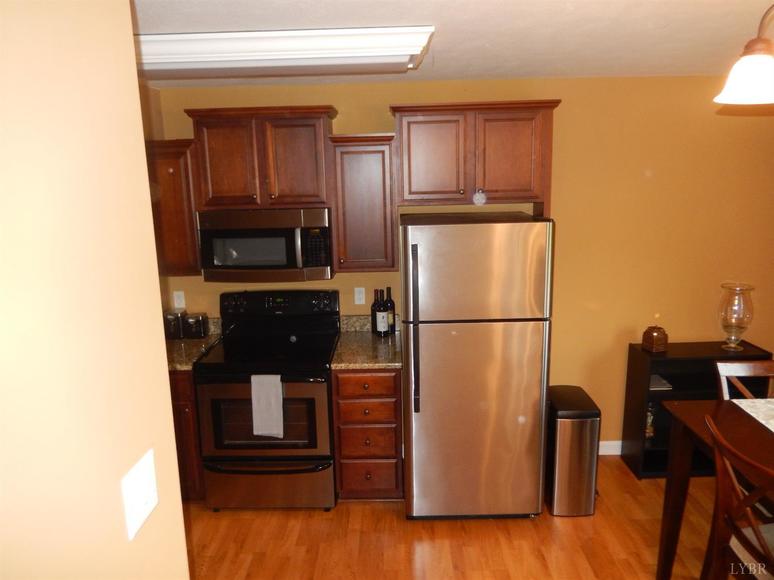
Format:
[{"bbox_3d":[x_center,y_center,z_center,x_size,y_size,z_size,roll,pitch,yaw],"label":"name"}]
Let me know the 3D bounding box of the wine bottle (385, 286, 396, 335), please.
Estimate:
[{"bbox_3d":[0.018,0.130,3.614,0.076,0.302,0.076,-1,12,1],"label":"wine bottle"}]

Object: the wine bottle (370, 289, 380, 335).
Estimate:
[{"bbox_3d":[-0.066,0.134,3.618,0.076,0.295,0.076,-1,12,1],"label":"wine bottle"}]

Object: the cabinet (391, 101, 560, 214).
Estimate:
[{"bbox_3d":[0.494,-0.779,3.272,0.935,0.572,0.345,-1,11,1],"label":"cabinet"}]

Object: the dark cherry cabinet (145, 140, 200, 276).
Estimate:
[{"bbox_3d":[-1.242,-0.489,3.365,0.349,0.786,0.340,-1,11,1],"label":"dark cherry cabinet"}]

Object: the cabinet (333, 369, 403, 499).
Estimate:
[{"bbox_3d":[-0.098,0.797,3.502,0.395,0.875,0.620,-1,12,1],"label":"cabinet"}]

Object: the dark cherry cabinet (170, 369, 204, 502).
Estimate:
[{"bbox_3d":[-1.220,0.821,3.488,0.347,0.876,0.625,-1,11,1],"label":"dark cherry cabinet"}]

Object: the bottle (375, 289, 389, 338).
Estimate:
[{"bbox_3d":[-0.026,0.145,3.557,0.076,0.298,0.076,-1,12,1],"label":"bottle"}]

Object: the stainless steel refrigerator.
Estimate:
[{"bbox_3d":[0.490,0.411,3.320,0.757,1.685,0.710,-1,12,1],"label":"stainless steel refrigerator"}]

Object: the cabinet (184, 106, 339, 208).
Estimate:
[{"bbox_3d":[-0.698,-0.766,3.295,0.834,0.558,0.345,-1,11,1],"label":"cabinet"}]

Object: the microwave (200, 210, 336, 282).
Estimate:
[{"bbox_3d":[-0.689,-0.291,3.365,0.749,0.403,0.395,-1,11,1],"label":"microwave"}]

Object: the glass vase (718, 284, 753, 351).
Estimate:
[{"bbox_3d":[2.170,0.174,3.470,0.212,0.390,0.212,-1,11,1],"label":"glass vase"}]

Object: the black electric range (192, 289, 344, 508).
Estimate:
[{"bbox_3d":[-0.683,0.657,3.438,0.757,1.200,0.670,-1,12,1],"label":"black electric range"}]

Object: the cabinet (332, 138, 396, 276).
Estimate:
[{"bbox_3d":[-0.124,-0.511,3.339,0.380,0.776,0.340,-1,11,1],"label":"cabinet"}]

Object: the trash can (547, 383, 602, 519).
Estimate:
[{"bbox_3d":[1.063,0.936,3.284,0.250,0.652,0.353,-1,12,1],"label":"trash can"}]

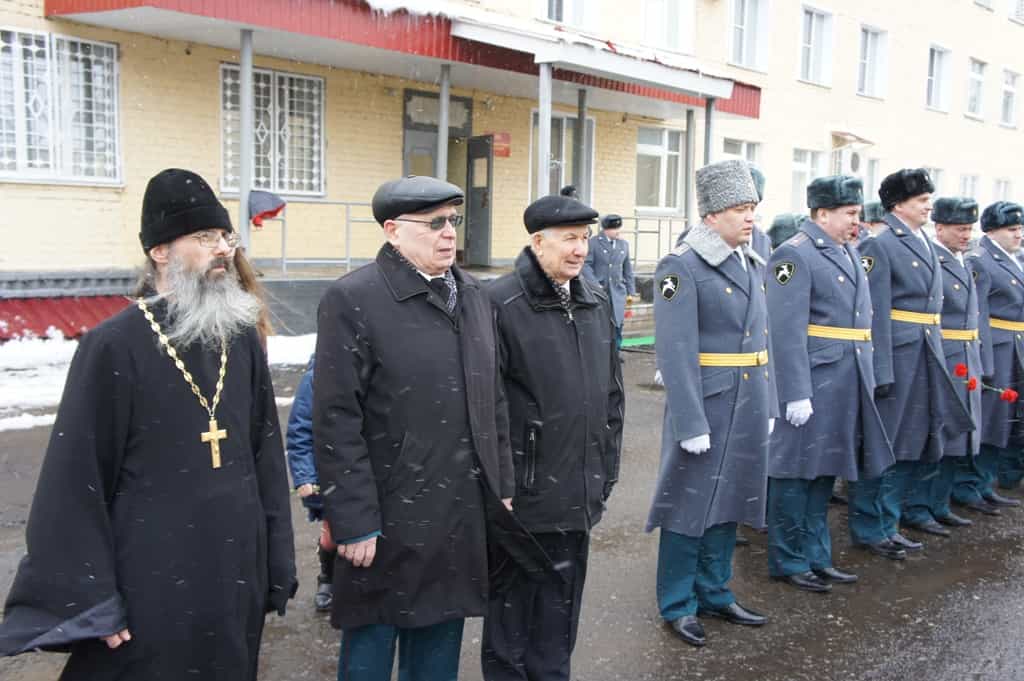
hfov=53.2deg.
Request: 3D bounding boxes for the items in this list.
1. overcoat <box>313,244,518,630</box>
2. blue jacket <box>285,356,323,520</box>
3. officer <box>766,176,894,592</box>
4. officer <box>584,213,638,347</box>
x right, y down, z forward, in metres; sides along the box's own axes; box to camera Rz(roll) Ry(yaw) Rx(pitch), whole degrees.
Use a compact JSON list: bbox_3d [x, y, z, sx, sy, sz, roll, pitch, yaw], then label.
[{"bbox_3d":[-0.279,0.255,2.839,0.420,1.040,0.580,6,8,42],"label":"overcoat"},{"bbox_3d":[-0.721,0.372,4.228,0.320,0.660,0.420,6,7,40],"label":"blue jacket"},{"bbox_3d":[1.418,0.190,4.634,0.440,1.830,0.560,6,7,38],"label":"officer"},{"bbox_3d":[1.186,-0.608,12.196,0.600,1.830,0.420,0,6,-15],"label":"officer"}]

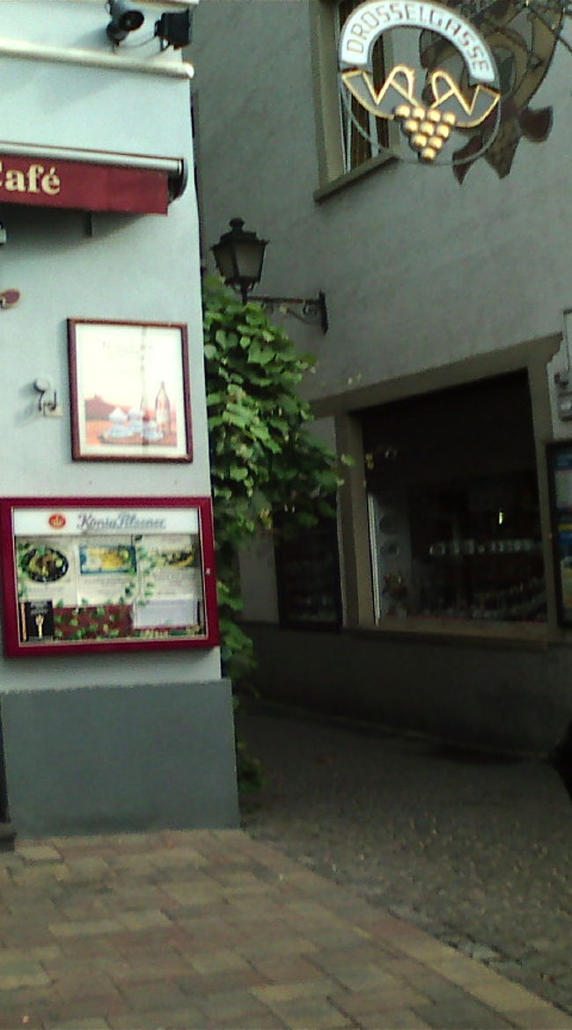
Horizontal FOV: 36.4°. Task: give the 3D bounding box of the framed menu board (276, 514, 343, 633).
[{"bbox_3d":[0.204,0.543,8.263,0.080,1.090,0.854,-1,-3,-37],"label":"framed menu board"}]

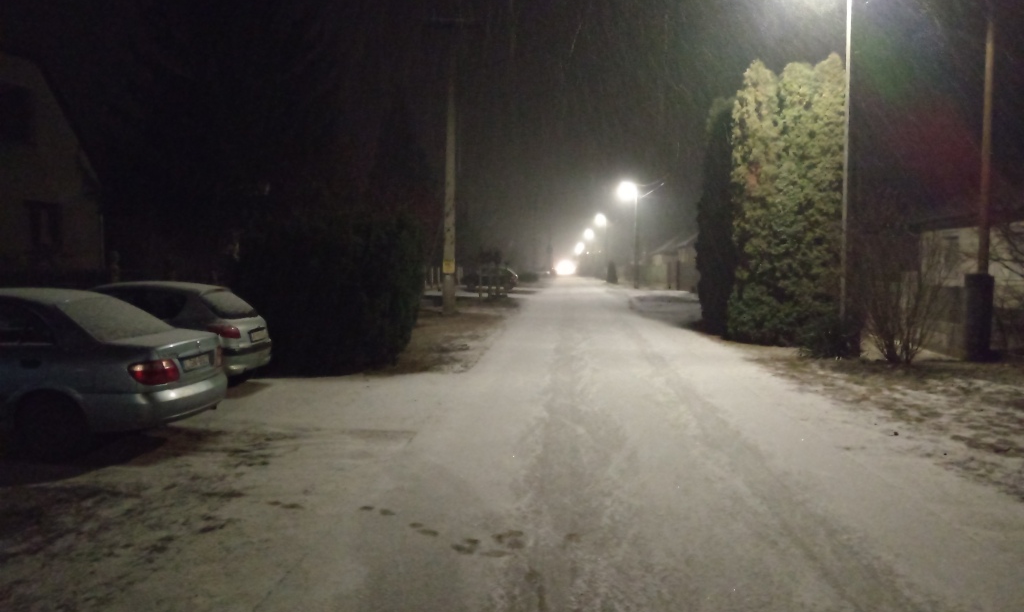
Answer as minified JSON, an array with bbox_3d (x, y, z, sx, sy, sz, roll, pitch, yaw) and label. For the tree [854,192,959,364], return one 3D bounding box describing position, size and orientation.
[{"bbox_3d":[6.759,-0.374,13.685,1.700,2.720,1.550,0,3,4],"label":"tree"}]

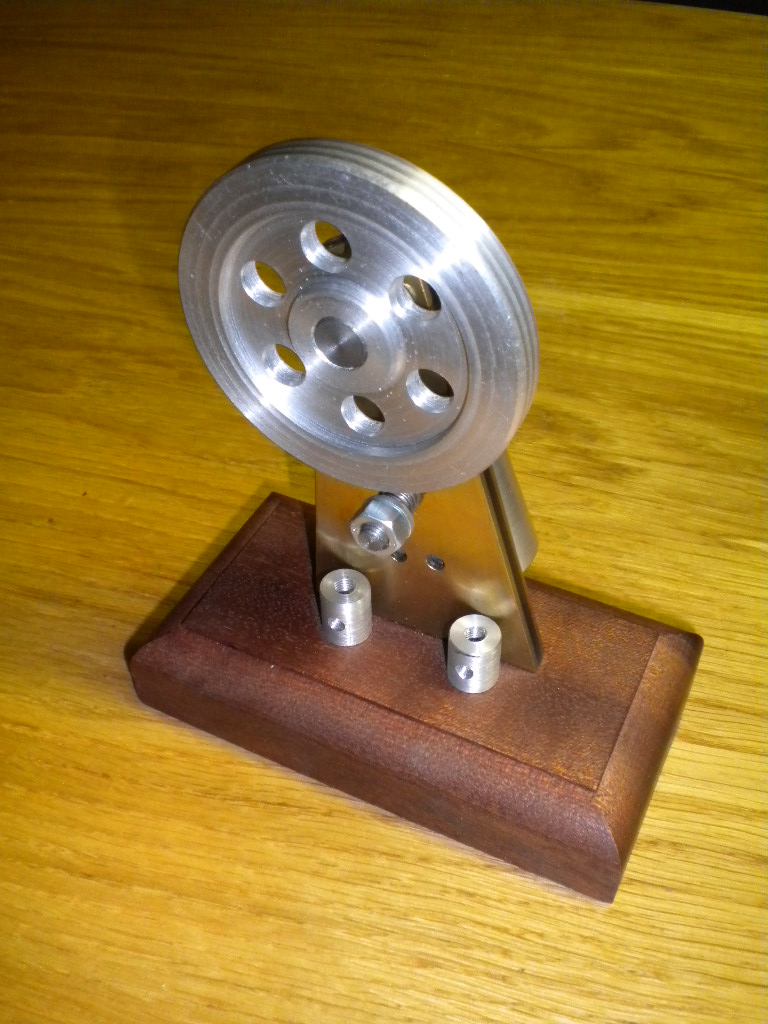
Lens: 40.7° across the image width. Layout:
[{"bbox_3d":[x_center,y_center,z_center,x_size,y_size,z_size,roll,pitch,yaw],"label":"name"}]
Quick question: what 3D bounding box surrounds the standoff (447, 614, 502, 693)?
[{"bbox_3d":[0.018,0.028,0.207,0.010,0.012,0.010,-1,43,1],"label":"standoff"}]

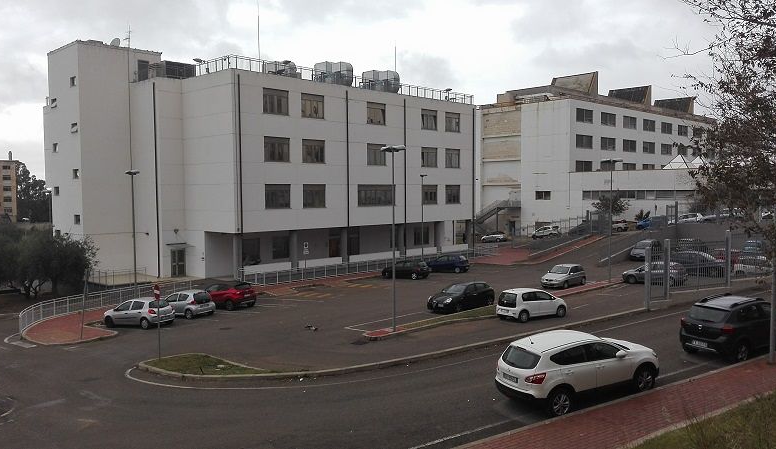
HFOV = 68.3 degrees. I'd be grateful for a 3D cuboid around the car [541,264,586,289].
[{"bbox_3d":[12.262,3.627,39.914,3.750,1.450,1.670,-3,0,-43],"label":"car"}]

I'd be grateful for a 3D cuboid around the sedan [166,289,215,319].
[{"bbox_3d":[-11.875,4.673,34.041,3.450,1.470,1.630,0,2,37],"label":"sedan"}]

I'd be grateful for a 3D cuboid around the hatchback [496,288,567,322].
[{"bbox_3d":[7.383,4.062,29.245,3.570,1.490,1.645,-2,1,-26],"label":"hatchback"}]

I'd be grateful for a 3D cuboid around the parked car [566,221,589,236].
[{"bbox_3d":[22.358,0.576,67.149,4.100,1.550,1.740,-3,4,-35],"label":"parked car"}]

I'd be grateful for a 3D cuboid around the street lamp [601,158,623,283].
[{"bbox_3d":[15.599,-0.234,40.057,1.550,8.650,0.400,2,4,30],"label":"street lamp"}]

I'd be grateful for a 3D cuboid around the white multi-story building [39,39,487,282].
[{"bbox_3d":[-10.934,-6.035,58.484,37.494,19.802,20.000,-3,4,-42],"label":"white multi-story building"}]

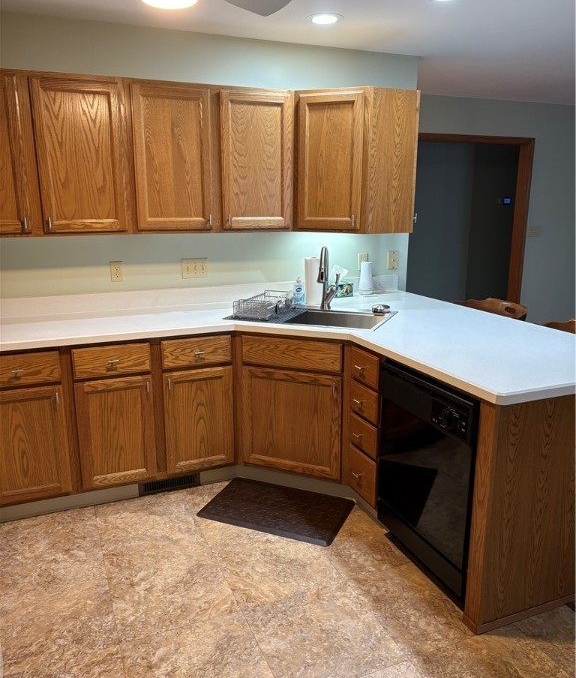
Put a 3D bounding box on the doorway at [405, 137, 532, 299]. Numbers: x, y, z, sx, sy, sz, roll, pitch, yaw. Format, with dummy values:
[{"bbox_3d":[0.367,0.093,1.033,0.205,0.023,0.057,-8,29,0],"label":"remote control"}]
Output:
[{"bbox_3d":[1.610,-0.827,5.513,1.600,2.113,0.140,-6,14,-21],"label":"doorway"}]

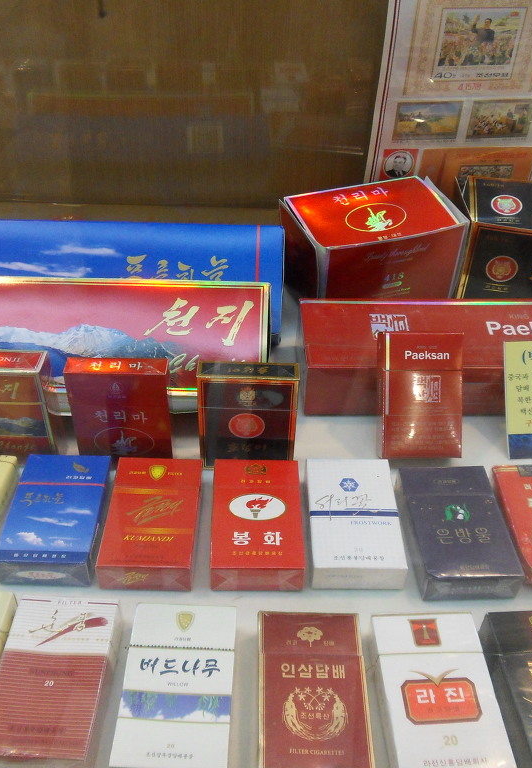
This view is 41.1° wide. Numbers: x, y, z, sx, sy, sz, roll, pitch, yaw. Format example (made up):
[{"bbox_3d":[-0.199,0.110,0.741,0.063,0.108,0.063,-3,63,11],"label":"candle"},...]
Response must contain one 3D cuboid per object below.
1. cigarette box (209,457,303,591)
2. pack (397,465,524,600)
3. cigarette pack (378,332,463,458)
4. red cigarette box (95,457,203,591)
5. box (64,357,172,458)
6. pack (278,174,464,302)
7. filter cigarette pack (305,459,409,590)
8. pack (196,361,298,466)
[{"bbox_3d":[-0.005,0.089,0.457,0.056,0.023,0.086,0,41,-1],"label":"cigarette box"},{"bbox_3d":[0.121,0.093,0.455,0.057,0.023,0.086,-1,41,-3],"label":"pack"},{"bbox_3d":[0.109,0.008,0.502,0.055,0.087,0.022,0,4,-3],"label":"cigarette pack"},{"bbox_3d":[-0.071,0.087,0.451,0.055,0.022,0.086,1,41,0],"label":"red cigarette box"},{"bbox_3d":[-0.095,0.022,0.476,0.063,0.086,0.016,1,39,-1],"label":"box"},{"bbox_3d":[0.093,-0.117,0.643,0.132,0.087,0.089,-13,43,-17],"label":"pack"},{"bbox_3d":[0.056,0.089,0.459,0.056,0.022,0.087,0,41,-1],"label":"filter cigarette pack"},{"bbox_3d":[-0.012,0.024,0.478,0.064,0.085,0.016,2,41,0],"label":"pack"}]

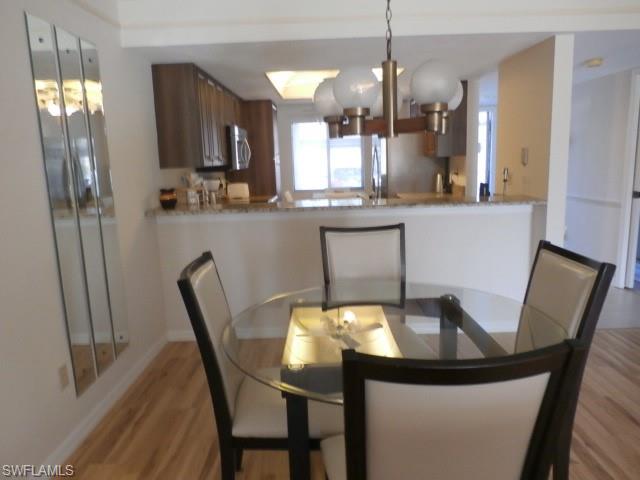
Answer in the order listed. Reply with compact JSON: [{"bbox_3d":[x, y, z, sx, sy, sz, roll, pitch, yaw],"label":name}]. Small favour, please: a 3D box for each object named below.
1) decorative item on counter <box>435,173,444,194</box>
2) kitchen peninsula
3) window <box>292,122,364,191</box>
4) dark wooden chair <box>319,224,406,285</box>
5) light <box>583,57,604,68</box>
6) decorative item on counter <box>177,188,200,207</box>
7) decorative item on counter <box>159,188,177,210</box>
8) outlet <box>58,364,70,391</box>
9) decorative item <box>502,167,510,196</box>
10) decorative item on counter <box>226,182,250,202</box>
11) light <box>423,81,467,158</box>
[{"bbox_3d":[1.027,-0.470,3.928,0.070,0.195,0.070,-2,10,1],"label":"decorative item on counter"},{"bbox_3d":[0.196,0.214,3.799,2.864,1.065,0.830,-2,10,1],"label":"kitchen peninsula"},{"bbox_3d":[0.120,-1.177,6.514,1.014,0.956,0.100,-2,10,1],"label":"window"},{"bbox_3d":[0.258,0.471,2.463,0.485,1.020,0.590,-2,10,1],"label":"dark wooden chair"},{"bbox_3d":[2.354,-1.517,3.969,0.170,0.050,0.170,-2,10,1],"label":"light"},{"bbox_3d":[-1.053,-0.345,3.748,0.165,0.144,0.150,-2,10,1],"label":"decorative item on counter"},{"bbox_3d":[-1.164,-0.319,3.558,0.125,0.162,0.125,-2,10,1],"label":"decorative item on counter"},{"bbox_3d":[-1.235,0.668,2.245,0.010,0.116,0.075,-2,10,1],"label":"outlet"},{"bbox_3d":[1.524,-0.481,3.776,0.057,0.240,0.060,-2,10,1],"label":"decorative item"},{"bbox_3d":[-0.707,-0.413,3.973,0.185,0.175,0.200,-2,10,1],"label":"decorative item on counter"},{"bbox_3d":[0.463,-0.469,1.720,0.160,0.270,0.160,-2,10,1],"label":"light"}]

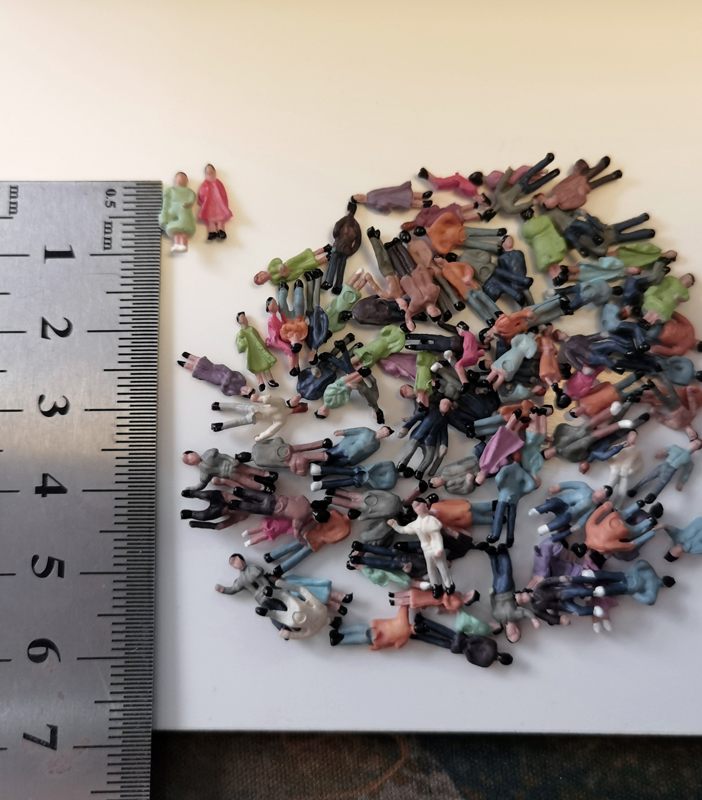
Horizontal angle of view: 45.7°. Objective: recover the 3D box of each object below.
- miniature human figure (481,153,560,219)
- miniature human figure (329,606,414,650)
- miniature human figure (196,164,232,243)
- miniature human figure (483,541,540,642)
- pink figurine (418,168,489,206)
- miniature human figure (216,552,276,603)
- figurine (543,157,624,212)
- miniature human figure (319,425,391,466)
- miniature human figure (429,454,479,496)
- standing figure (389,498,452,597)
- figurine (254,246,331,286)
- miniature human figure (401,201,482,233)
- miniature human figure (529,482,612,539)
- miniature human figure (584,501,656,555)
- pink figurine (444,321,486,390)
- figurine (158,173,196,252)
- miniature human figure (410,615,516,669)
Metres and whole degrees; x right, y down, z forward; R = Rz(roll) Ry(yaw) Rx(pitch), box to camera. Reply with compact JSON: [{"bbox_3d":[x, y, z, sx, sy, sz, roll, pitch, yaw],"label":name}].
[{"bbox_3d":[0.022,-0.027,0.106,0.013,0.003,0.006,-36,84,-6],"label":"miniature human figure"},{"bbox_3d":[0.003,0.027,0.100,0.012,0.003,0.005,-5,82,-2],"label":"miniature human figure"},{"bbox_3d":[-0.018,-0.026,0.107,0.004,0.003,0.010,-6,82,-2],"label":"miniature human figure"},{"bbox_3d":[0.019,0.023,0.101,0.005,0.003,0.012,-9,82,-3],"label":"miniature human figure"},{"bbox_3d":[0.014,-0.028,0.108,0.010,0.003,0.004,32,82,3],"label":"pink figurine"},{"bbox_3d":[-0.011,0.024,0.100,0.007,0.003,0.012,-37,84,-6],"label":"miniature human figure"},{"bbox_3d":[0.029,-0.028,0.107,0.012,0.003,0.005,-31,83,-5],"label":"figurine"},{"bbox_3d":[0.000,0.006,0.103,0.011,0.003,0.005,-27,83,-5],"label":"miniature human figure"},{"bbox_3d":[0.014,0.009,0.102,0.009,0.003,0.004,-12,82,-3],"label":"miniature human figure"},{"bbox_3d":[0.008,0.018,0.099,0.007,0.003,0.012,-14,87,-4],"label":"standing figure"},{"bbox_3d":[-0.007,-0.017,0.106,0.011,0.003,0.004,-23,83,-4],"label":"figurine"},{"bbox_3d":[0.012,-0.024,0.108,0.010,0.003,0.004,-9,82,-3],"label":"miniature human figure"},{"bbox_3d":[0.028,0.013,0.102,0.010,0.004,0.006,-26,83,0],"label":"miniature human figure"},{"bbox_3d":[0.031,0.016,0.100,0.011,0.004,0.006,-25,83,-5],"label":"miniature human figure"},{"bbox_3d":[0.015,-0.005,0.103,0.004,0.003,0.009,-6,82,-2],"label":"pink figurine"},{"bbox_3d":[-0.022,-0.024,0.107,0.005,0.004,0.011,-1,81,-1],"label":"figurine"},{"bbox_3d":[0.013,0.029,0.100,0.013,0.003,0.004,19,82,2],"label":"miniature human figure"}]

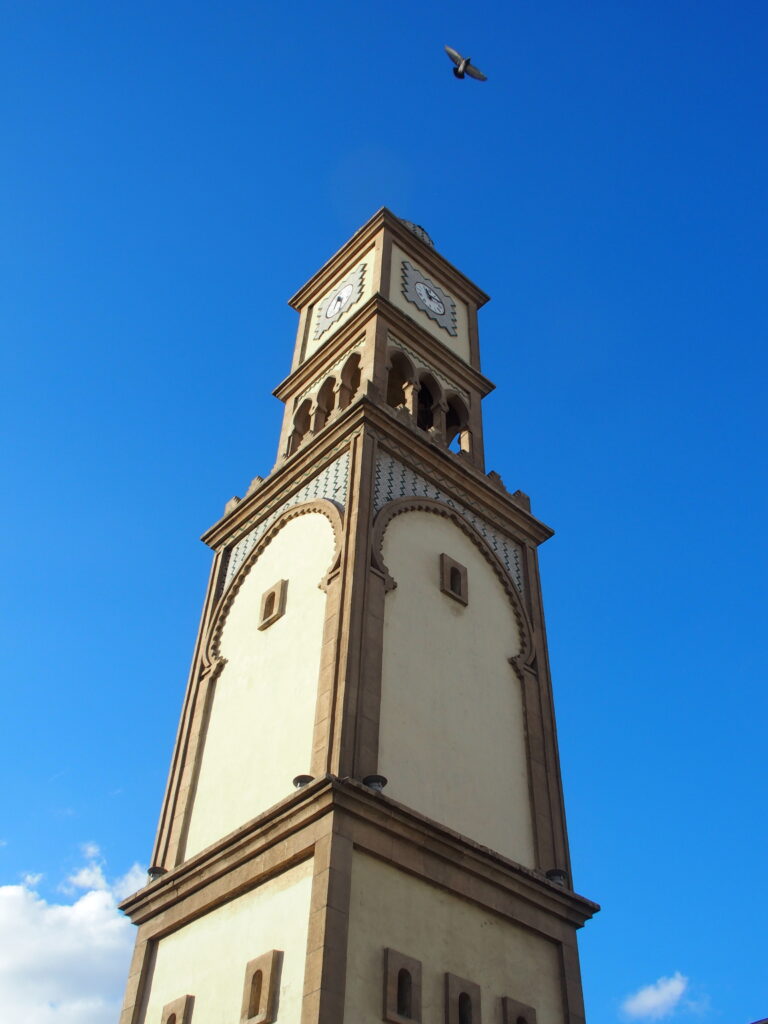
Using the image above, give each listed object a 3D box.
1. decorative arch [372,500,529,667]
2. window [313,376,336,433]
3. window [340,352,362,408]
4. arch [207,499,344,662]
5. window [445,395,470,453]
[{"bbox_3d":[1.229,0.980,18.076,3.960,2.745,0.300,34,-53,-27],"label":"decorative arch"},{"bbox_3d":[-1.205,-2.195,22.355,0.300,2.070,0.720,34,-53,-27],"label":"window"},{"bbox_3d":[-0.649,-2.657,21.941,0.300,2.070,0.720,34,-53,-27],"label":"window"},{"bbox_3d":[-1.881,1.055,18.291,0.300,2.745,3.960,34,-53,-27],"label":"arch"},{"bbox_3d":[1.554,-1.822,22.530,0.743,2.160,0.300,34,-53,-27],"label":"window"}]

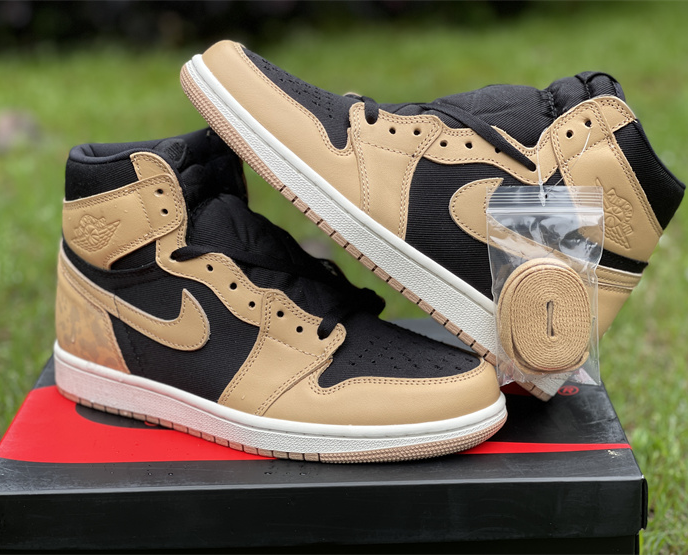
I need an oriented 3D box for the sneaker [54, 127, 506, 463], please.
[{"bbox_3d":[-0.046,0.001,0.783,0.293,0.165,0.110,7,21,26],"label":"sneaker"}]

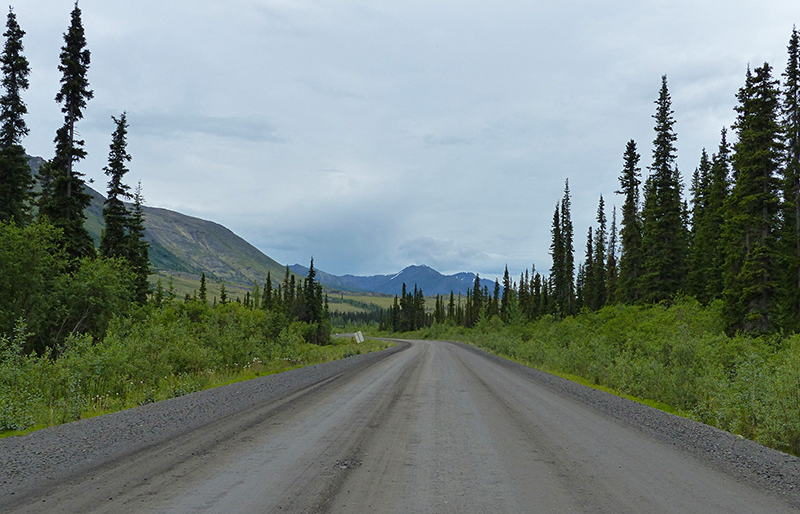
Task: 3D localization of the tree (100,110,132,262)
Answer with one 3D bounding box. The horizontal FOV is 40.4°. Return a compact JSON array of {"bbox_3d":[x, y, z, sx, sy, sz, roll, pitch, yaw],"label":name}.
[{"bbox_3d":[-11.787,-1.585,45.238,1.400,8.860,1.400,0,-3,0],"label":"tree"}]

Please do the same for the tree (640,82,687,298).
[{"bbox_3d":[13.533,-3.074,56.345,2.600,12.820,2.600,0,-3,0],"label":"tree"}]

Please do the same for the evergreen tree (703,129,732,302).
[{"bbox_3d":[16.954,-1.688,58.279,1.750,10.390,1.750,0,-3,0],"label":"evergreen tree"}]

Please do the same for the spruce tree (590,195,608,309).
[{"bbox_3d":[15.061,-0.127,82.245,1.450,9.100,1.450,0,-3,0],"label":"spruce tree"}]

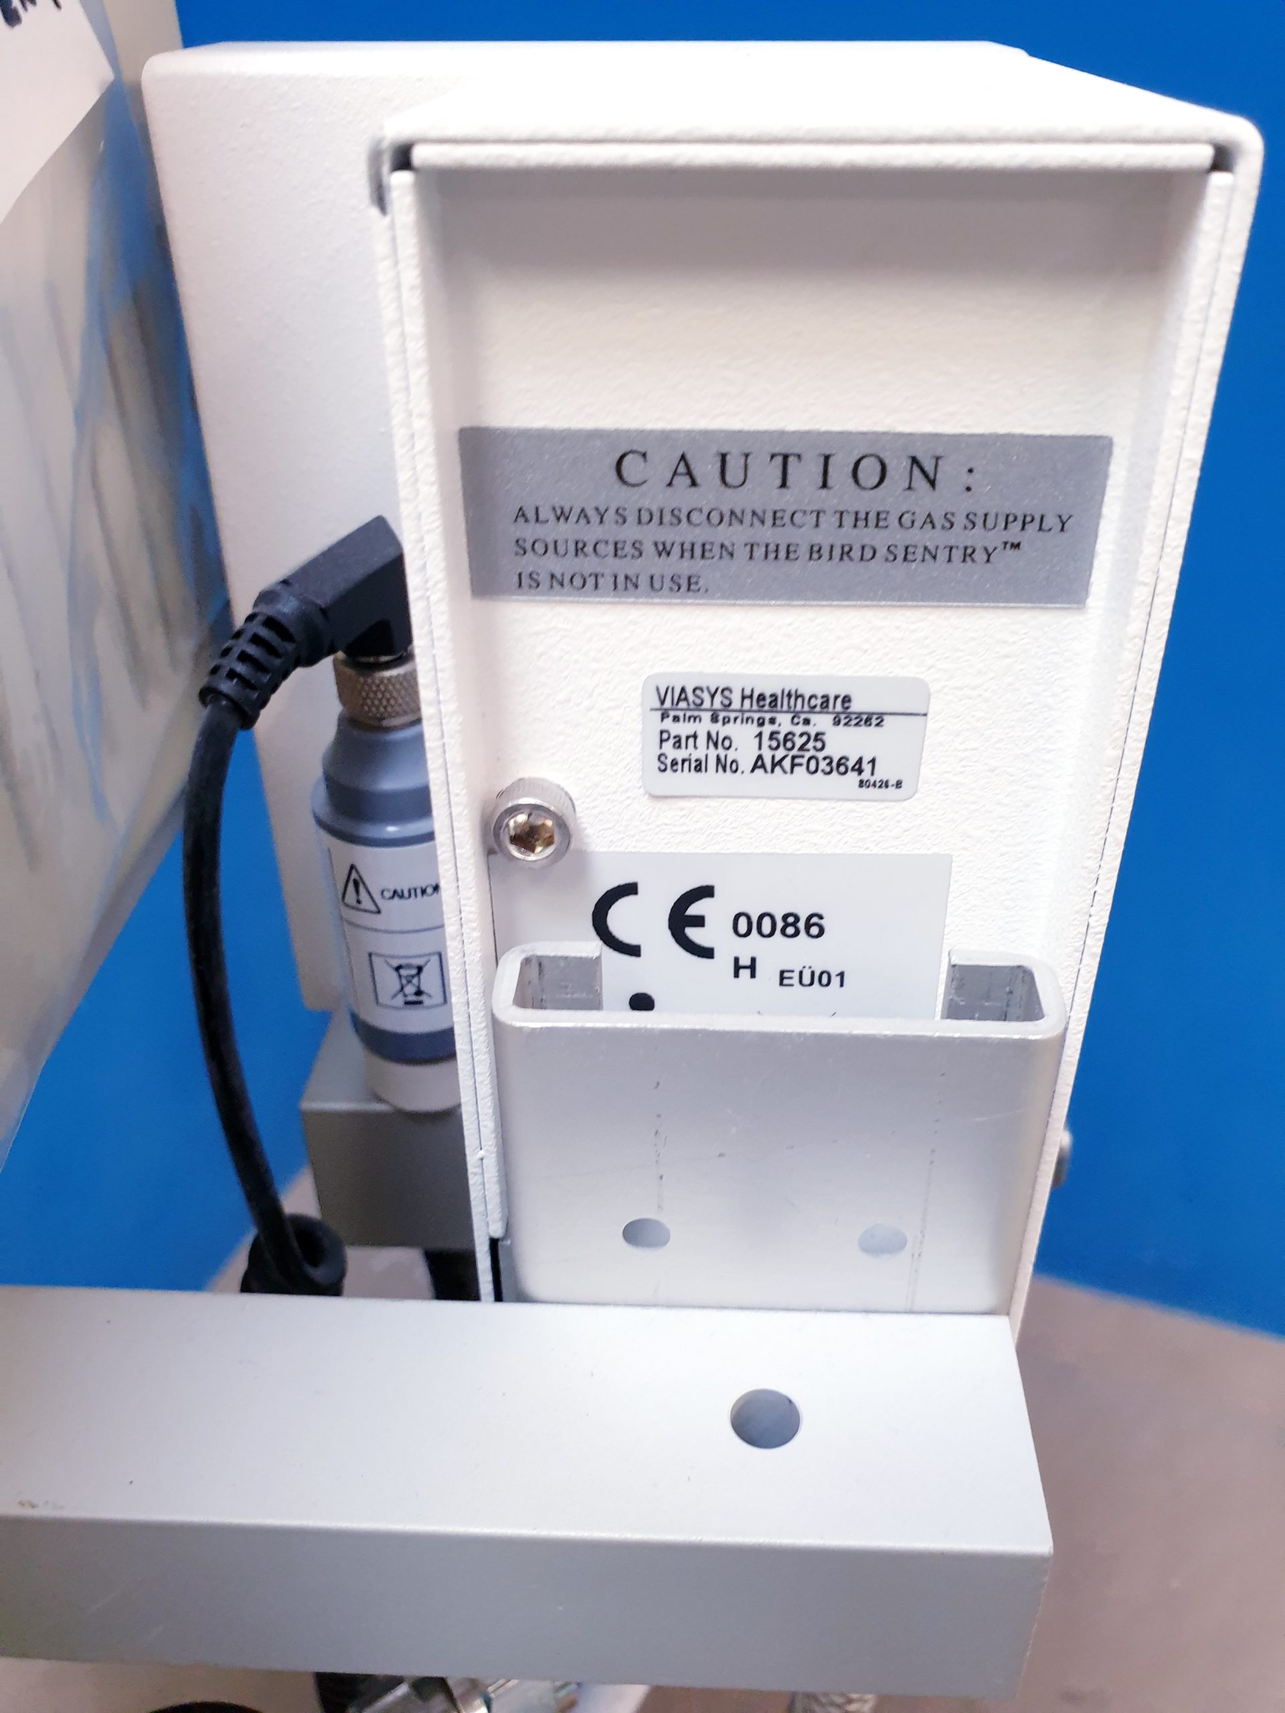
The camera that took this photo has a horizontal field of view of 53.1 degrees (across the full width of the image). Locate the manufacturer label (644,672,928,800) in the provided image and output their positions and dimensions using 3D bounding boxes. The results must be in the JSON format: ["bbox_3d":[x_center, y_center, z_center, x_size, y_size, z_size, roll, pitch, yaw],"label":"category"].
[{"bbox_3d":[0.016,-0.013,0.147,0.032,0.015,0.001,1,30,3],"label":"manufacturer label"}]

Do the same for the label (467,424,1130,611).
[{"bbox_3d":[0.014,-0.035,0.134,0.066,0.018,0.001,1,30,3],"label":"label"}]

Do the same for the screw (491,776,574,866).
[{"bbox_3d":[-0.013,-0.004,0.150,0.009,0.009,0.005,1,30,3],"label":"screw"}]

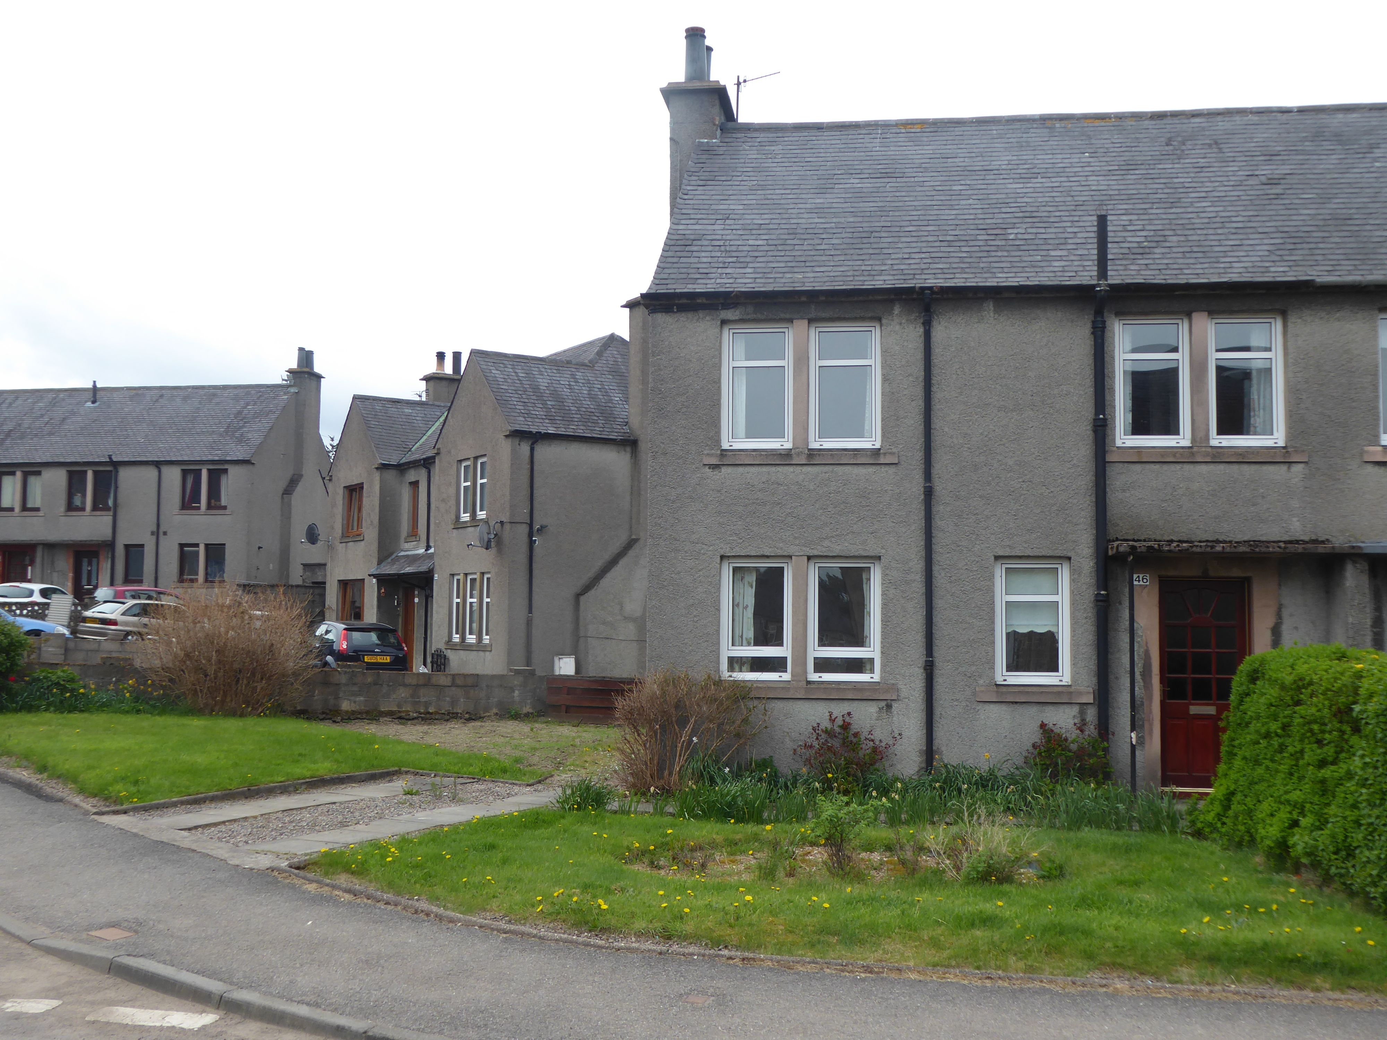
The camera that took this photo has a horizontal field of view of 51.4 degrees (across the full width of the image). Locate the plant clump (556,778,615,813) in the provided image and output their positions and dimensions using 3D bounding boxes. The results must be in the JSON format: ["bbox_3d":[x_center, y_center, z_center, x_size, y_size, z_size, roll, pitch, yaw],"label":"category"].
[{"bbox_3d":[-0.939,2.380,12.500,0.520,0.340,0.500,1,-4,-4],"label":"plant clump"}]

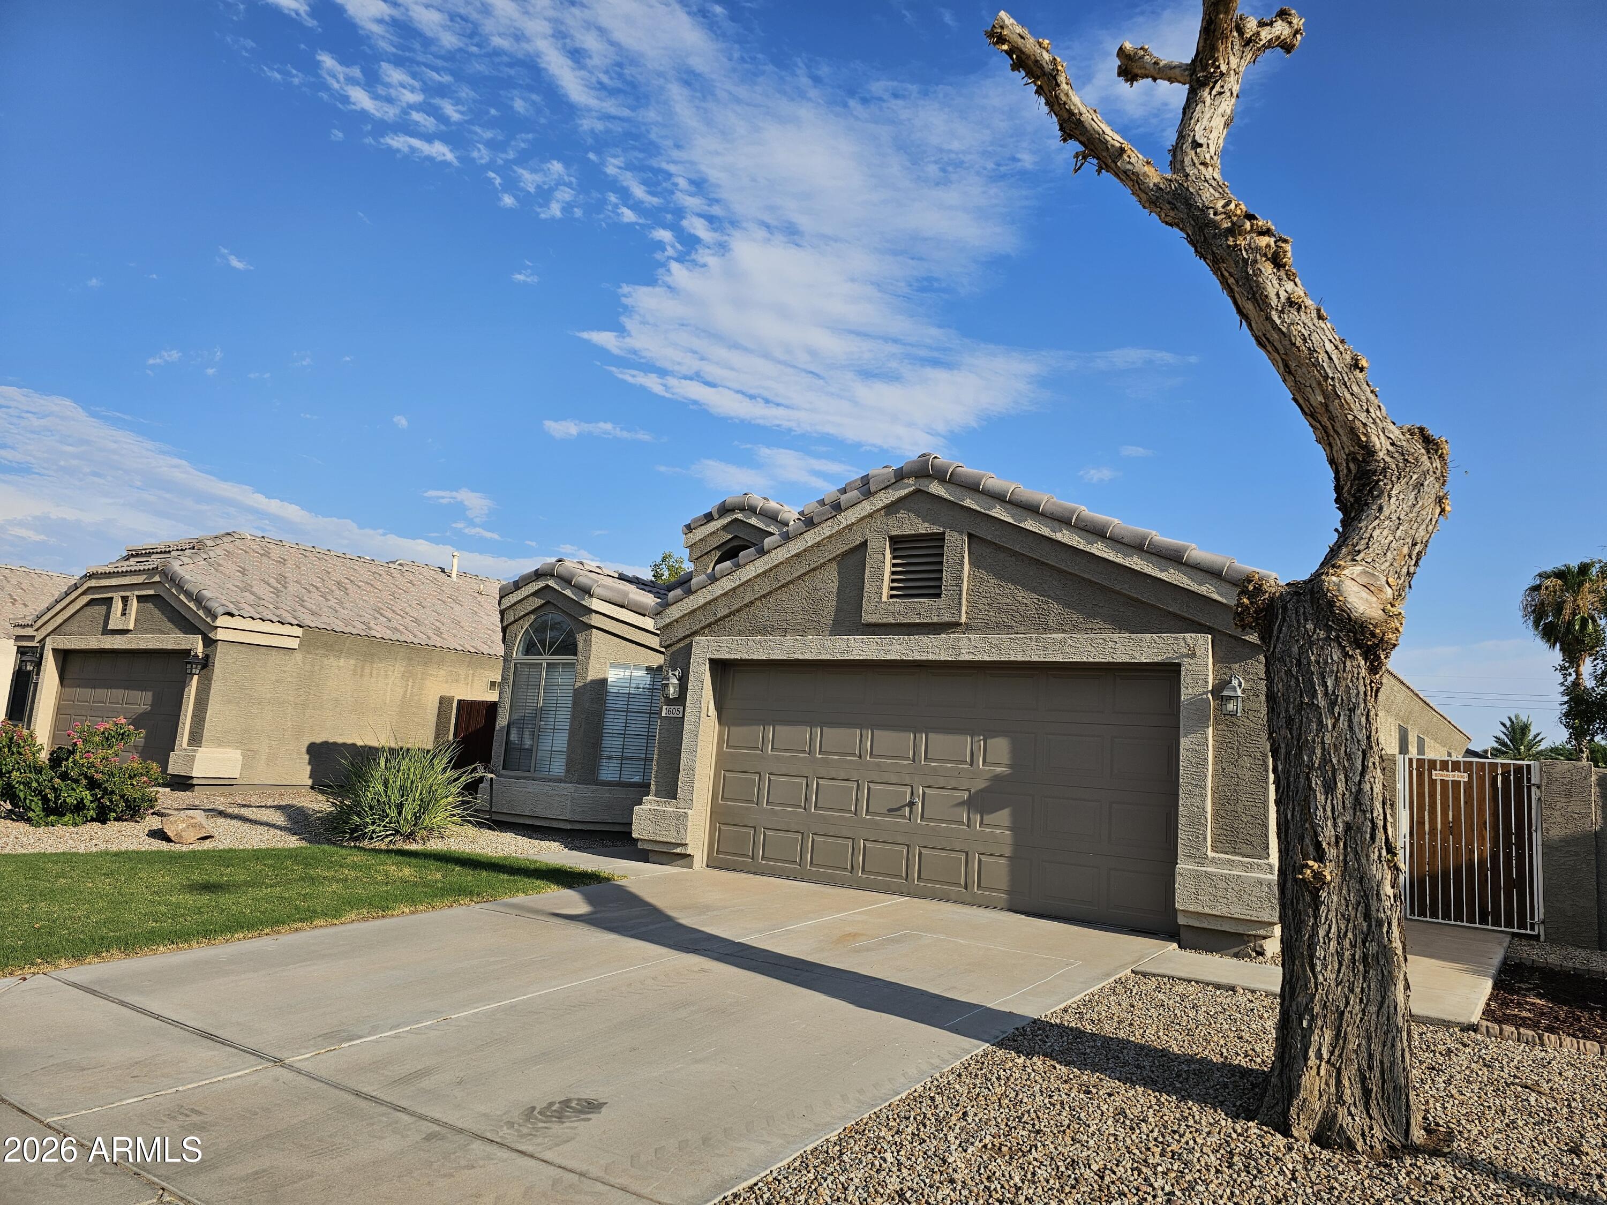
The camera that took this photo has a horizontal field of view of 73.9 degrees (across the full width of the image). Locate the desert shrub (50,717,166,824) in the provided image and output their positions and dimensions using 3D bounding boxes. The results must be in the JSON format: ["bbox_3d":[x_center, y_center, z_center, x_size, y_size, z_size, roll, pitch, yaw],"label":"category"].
[{"bbox_3d":[-8.287,2.029,12.700,1.280,1.170,1.200,10,-10,-32],"label":"desert shrub"}]

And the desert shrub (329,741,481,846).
[{"bbox_3d":[-4.748,2.211,12.600,1.720,1.100,1.600,7,-9,-19],"label":"desert shrub"}]

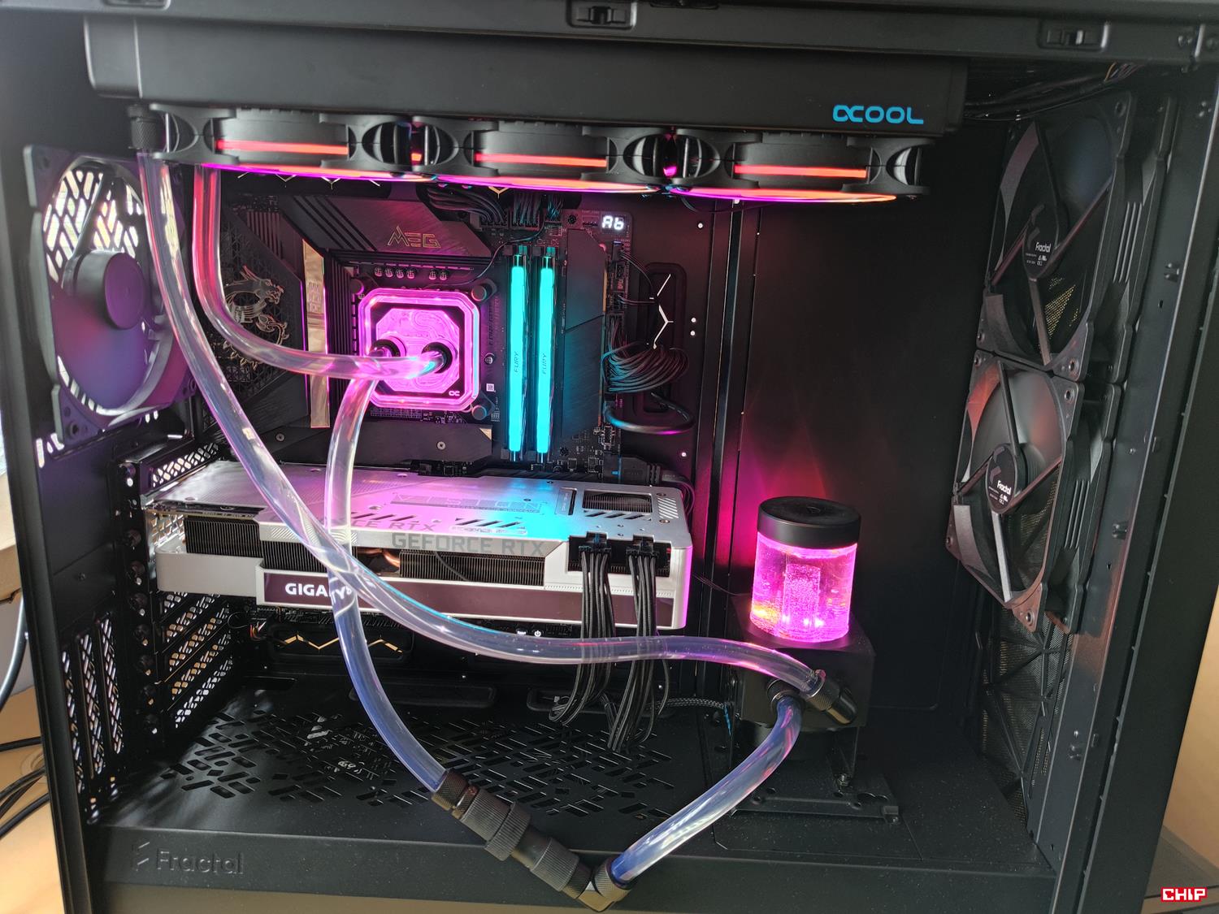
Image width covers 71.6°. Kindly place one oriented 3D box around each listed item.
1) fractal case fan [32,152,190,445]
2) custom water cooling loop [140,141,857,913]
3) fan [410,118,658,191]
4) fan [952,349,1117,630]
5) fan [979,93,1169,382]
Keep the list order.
[{"bbox_3d":[-0.279,-0.091,0.470,0.025,0.140,0.140,3,14,1],"label":"fractal case fan"},{"bbox_3d":[-0.056,0.023,0.465,0.387,0.350,0.210,3,14,1],"label":"custom water cooling loop"},{"bbox_3d":[-0.031,-0.156,0.449,0.120,0.025,0.120,3,14,1],"label":"fan"},{"bbox_3d":[0.254,0.013,0.521,0.025,0.140,0.140,3,14,1],"label":"fan"},{"bbox_3d":[0.262,-0.124,0.492,0.025,0.140,0.140,3,14,1],"label":"fan"}]

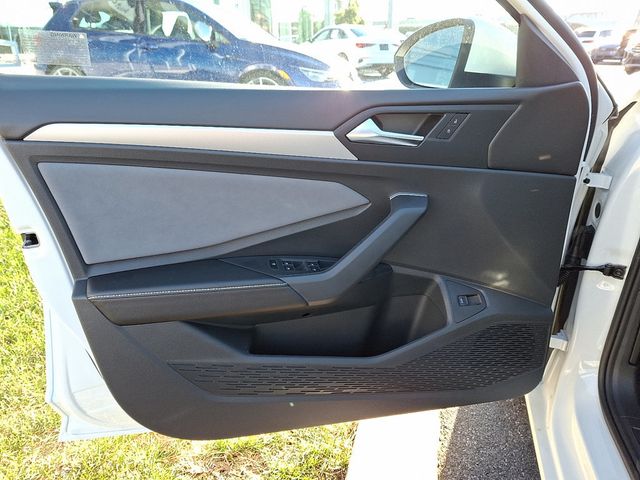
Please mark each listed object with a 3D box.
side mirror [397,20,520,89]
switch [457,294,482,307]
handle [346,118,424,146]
[{"bbox_3d":[0.260,-0.355,0.895,0.125,0.133,0.200,-12,26,-25],"label":"side mirror"},{"bbox_3d":[0.274,0.111,0.844,0.045,0.021,0.010,0,9,0],"label":"switch"},{"bbox_3d":[0.103,-0.171,0.735,0.119,0.040,0.035,-2,24,-4],"label":"handle"}]

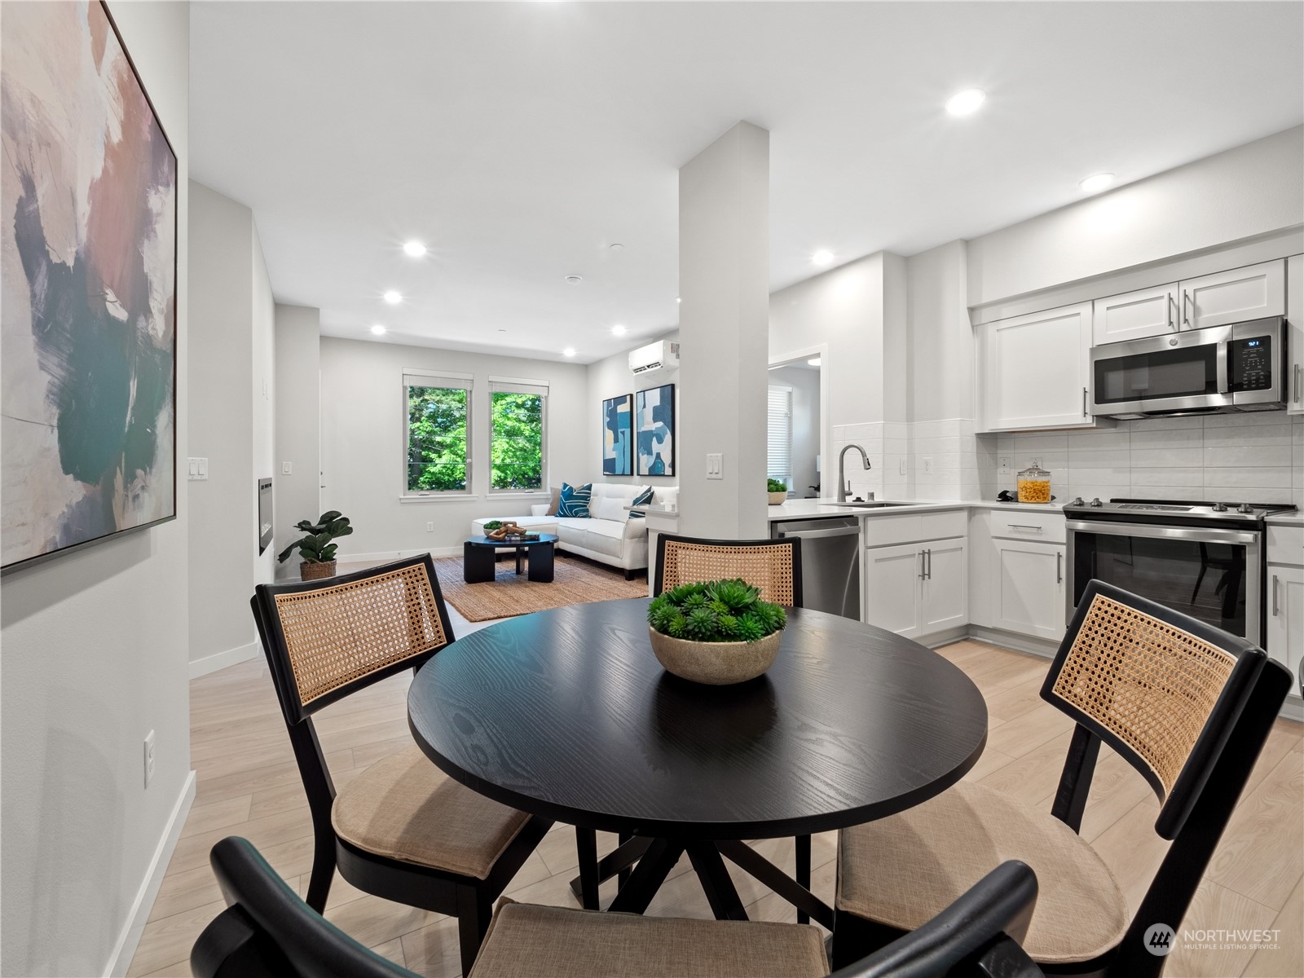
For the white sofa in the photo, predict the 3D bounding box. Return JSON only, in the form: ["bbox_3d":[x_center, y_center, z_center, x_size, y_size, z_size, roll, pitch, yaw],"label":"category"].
[{"bbox_3d":[-0.989,0.460,6.715,1.840,0.940,2.870,-1,2,-32],"label":"white sofa"}]

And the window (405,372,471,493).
[{"bbox_3d":[-2.943,-0.772,7.275,0.885,1.665,0.120,-1,2,-32],"label":"window"}]

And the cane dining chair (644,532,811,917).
[{"bbox_3d":[0.203,0.627,1.596,0.520,0.880,0.580,0,1,13],"label":"cane dining chair"}]

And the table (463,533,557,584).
[{"bbox_3d":[-1.547,0.749,5.820,1.030,0.410,1.030,-1,2,-32],"label":"table"}]

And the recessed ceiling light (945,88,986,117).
[{"bbox_3d":[1.446,-1.768,2.425,0.155,0.030,0.155,0,2,0],"label":"recessed ceiling light"}]

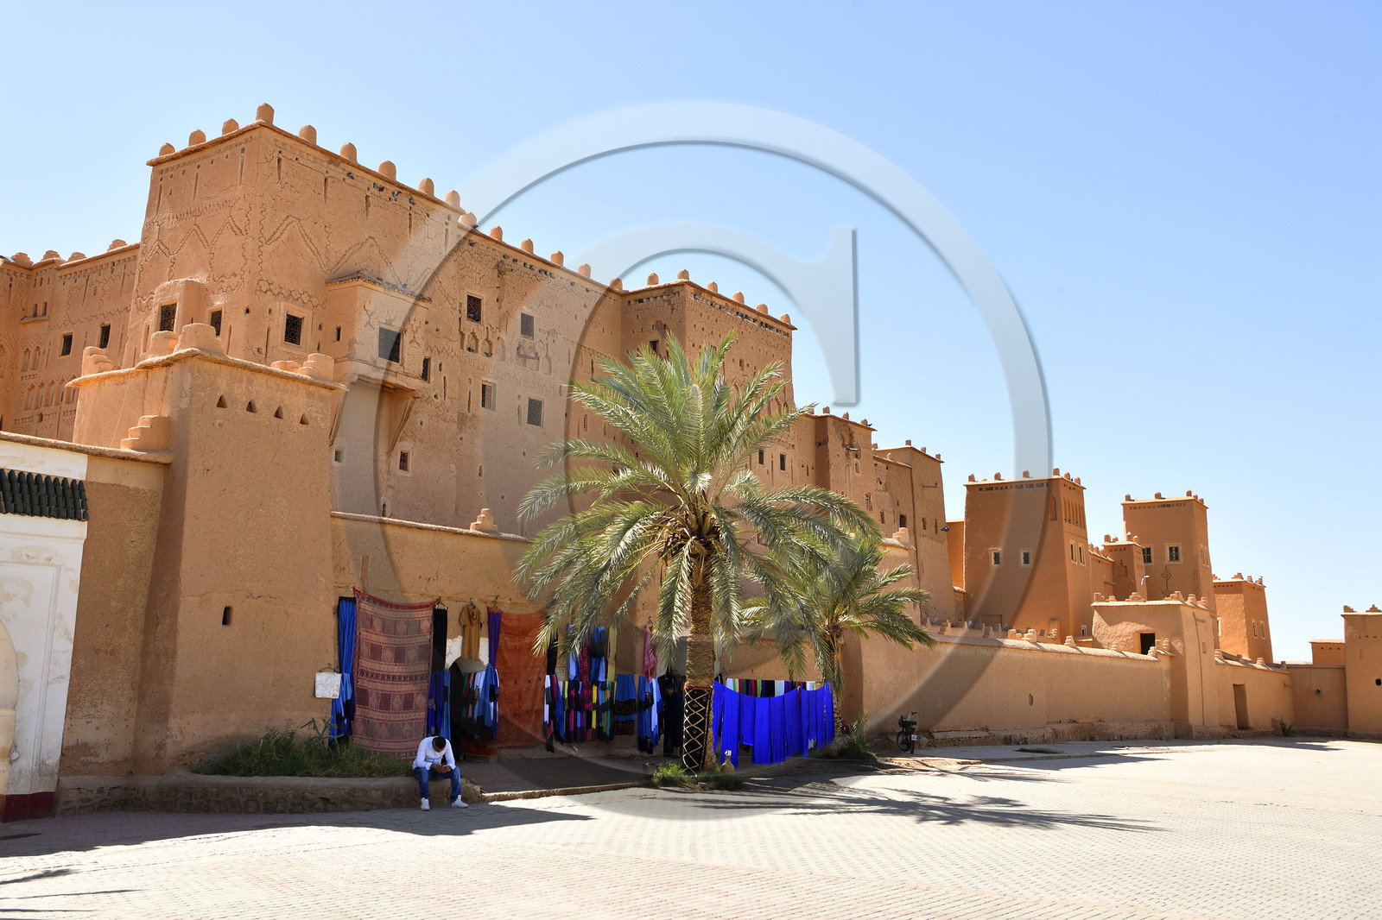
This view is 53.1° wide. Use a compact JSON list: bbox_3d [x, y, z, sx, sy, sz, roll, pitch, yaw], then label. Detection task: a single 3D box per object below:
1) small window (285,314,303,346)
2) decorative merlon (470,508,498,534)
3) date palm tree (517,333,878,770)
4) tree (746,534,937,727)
[{"bbox_3d":[-10.783,-3.538,37.500,0.120,0.790,0.600,-5,-11,30],"label":"small window"},{"bbox_3d":[-4.909,1.437,32.694,0.240,0.535,0.763,-6,-12,33],"label":"decorative merlon"},{"bbox_3d":[0.135,1.697,26.493,6.888,8.446,6.888,0,-10,0],"label":"date palm tree"},{"bbox_3d":[3.608,4.405,33.537,4.671,5.275,4.671,0,-10,0],"label":"tree"}]

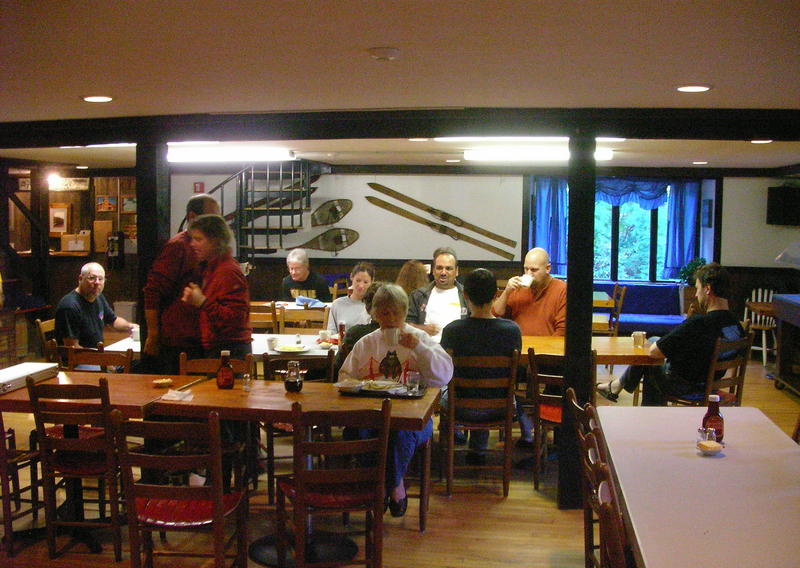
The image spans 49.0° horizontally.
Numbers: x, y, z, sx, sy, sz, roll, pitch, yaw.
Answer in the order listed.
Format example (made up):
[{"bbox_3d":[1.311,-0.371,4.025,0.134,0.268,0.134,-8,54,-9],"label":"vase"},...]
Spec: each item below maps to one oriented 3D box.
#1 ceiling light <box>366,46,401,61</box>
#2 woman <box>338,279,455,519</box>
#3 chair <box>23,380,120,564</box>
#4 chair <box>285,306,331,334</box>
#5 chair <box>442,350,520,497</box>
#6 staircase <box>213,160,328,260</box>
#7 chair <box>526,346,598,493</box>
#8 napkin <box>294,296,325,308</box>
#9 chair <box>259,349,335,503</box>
[{"bbox_3d":[-0.057,-0.790,3.048,0.120,0.040,0.120,1,5,0],"label":"ceiling light"},{"bbox_3d":[-0.016,0.642,4.760,0.600,1.280,0.700,1,5,6],"label":"woman"},{"bbox_3d":[-1.441,0.833,4.101,0.440,0.870,0.470,1,5,3],"label":"chair"},{"bbox_3d":[-0.817,0.642,7.192,0.440,0.870,0.460,1,5,6],"label":"chair"},{"bbox_3d":[0.455,0.777,5.127,0.440,0.870,0.470,0,5,-4],"label":"chair"},{"bbox_3d":[-1.785,-0.335,10.222,1.450,2.180,1.450,1,5,8],"label":"staircase"},{"bbox_3d":[0.950,0.784,5.127,0.440,0.870,0.470,2,5,12],"label":"chair"},{"bbox_3d":[-0.876,0.173,8.550,0.280,0.080,0.190,1,5,6],"label":"napkin"},{"bbox_3d":[-0.649,0.796,5.256,0.440,0.850,0.420,-1,6,-21],"label":"chair"}]

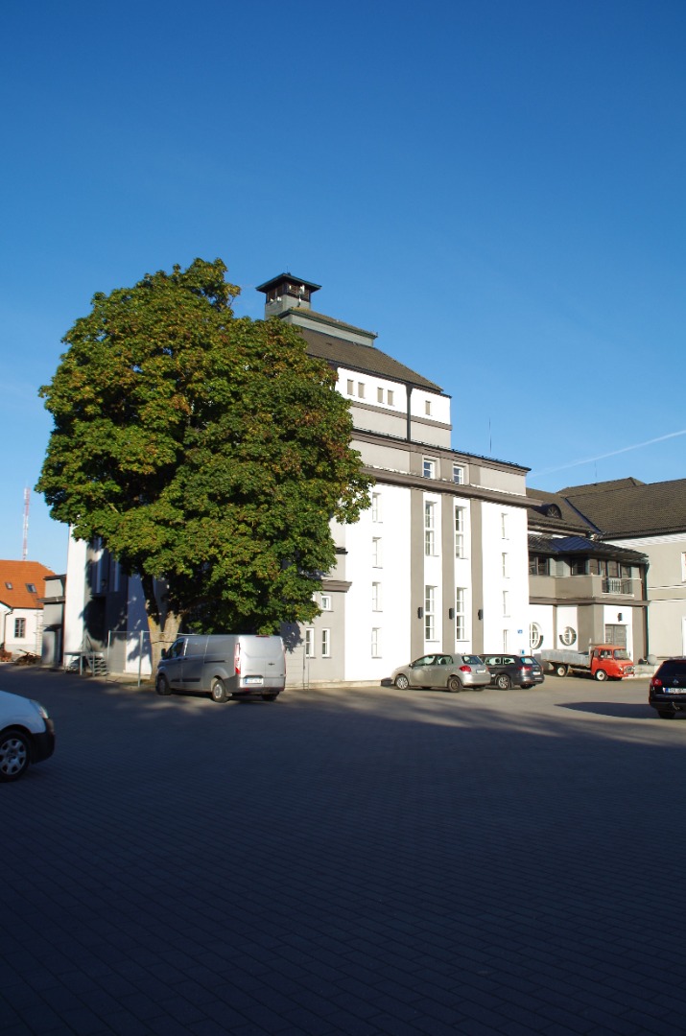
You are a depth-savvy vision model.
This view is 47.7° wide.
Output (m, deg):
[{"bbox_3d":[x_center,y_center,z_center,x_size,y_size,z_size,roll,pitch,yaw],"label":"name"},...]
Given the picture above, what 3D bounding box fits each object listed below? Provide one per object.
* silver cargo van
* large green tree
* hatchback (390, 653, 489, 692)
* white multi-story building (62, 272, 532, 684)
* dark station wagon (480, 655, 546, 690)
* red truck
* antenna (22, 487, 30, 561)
[{"bbox_3d":[-4.197,4.924,25.536,2.030,2.020,5.300,9,-12,-41],"label":"silver cargo van"},{"bbox_3d":[-5.572,-2.123,31.301,13.400,17.700,12.300,1,-9,0],"label":"large green tree"},{"bbox_3d":[3.936,6.241,31.521,4.220,1.500,1.770,-8,-13,44],"label":"hatchback"},{"bbox_3d":[-3.533,-2.780,45.576,16.900,23.500,23.000,8,-11,-38],"label":"white multi-story building"},{"bbox_3d":[6.660,6.729,34.386,1.820,1.500,4.700,8,-12,-40],"label":"dark station wagon"},{"bbox_3d":[13.098,7.699,41.333,1.860,1.920,4.650,8,-12,-40],"label":"red truck"},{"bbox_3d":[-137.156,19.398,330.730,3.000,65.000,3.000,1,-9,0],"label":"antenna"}]

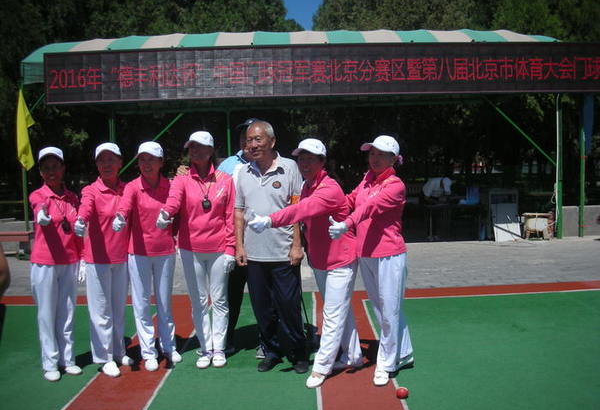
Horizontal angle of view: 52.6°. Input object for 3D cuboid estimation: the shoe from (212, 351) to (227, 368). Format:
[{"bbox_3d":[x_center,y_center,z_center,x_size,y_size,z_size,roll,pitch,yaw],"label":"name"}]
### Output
[{"bbox_3d":[-0.582,1.091,4.385,0.090,0.100,0.240,-2,4,-5],"label":"shoe"}]

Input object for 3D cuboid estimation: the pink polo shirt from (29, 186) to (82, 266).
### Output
[{"bbox_3d":[-1.643,0.141,4.070,0.420,0.580,0.480,-3,5,-16],"label":"pink polo shirt"}]

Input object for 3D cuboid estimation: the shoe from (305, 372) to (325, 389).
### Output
[{"bbox_3d":[0.117,1.141,4.039,0.090,0.090,0.240,1,5,32],"label":"shoe"}]

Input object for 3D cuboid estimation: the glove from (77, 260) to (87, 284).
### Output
[{"bbox_3d":[-1.553,0.476,4.313,0.075,0.180,0.100,-3,4,-15],"label":"glove"}]

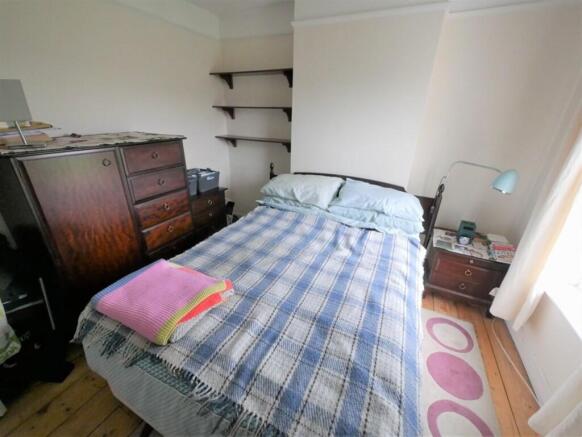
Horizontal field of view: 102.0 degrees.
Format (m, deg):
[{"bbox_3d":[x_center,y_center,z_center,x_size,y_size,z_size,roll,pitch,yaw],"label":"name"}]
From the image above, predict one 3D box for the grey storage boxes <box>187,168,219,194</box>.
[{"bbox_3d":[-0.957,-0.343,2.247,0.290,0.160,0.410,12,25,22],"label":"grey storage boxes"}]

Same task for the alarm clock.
[{"bbox_3d":[1.452,0.128,1.944,0.105,0.180,0.095,14,26,26],"label":"alarm clock"}]

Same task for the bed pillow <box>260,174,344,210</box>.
[{"bbox_3d":[0.091,-0.311,2.355,0.770,0.200,0.390,14,26,26],"label":"bed pillow"}]

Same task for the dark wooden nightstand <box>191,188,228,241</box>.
[{"bbox_3d":[-1.021,0.041,2.577,0.480,0.715,0.500,14,26,26],"label":"dark wooden nightstand"}]

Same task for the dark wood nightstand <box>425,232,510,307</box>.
[{"bbox_3d":[1.504,0.443,2.084,0.540,0.505,0.475,14,26,26],"label":"dark wood nightstand"}]

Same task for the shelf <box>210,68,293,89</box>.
[{"bbox_3d":[-0.413,-1.543,2.629,1.095,0.130,0.205,14,26,26],"label":"shelf"}]

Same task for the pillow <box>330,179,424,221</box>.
[{"bbox_3d":[0.752,-0.167,2.018,0.720,0.195,0.390,14,26,26],"label":"pillow"}]

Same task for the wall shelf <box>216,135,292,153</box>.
[{"bbox_3d":[-0.433,-0.905,2.899,1.095,0.135,0.205,14,26,26],"label":"wall shelf"}]

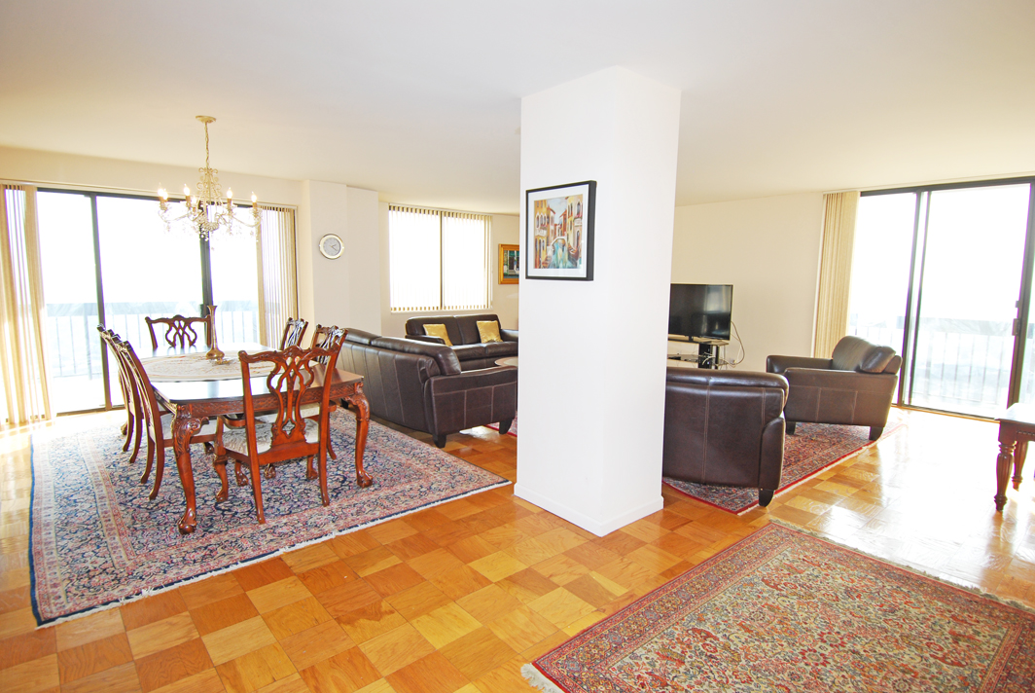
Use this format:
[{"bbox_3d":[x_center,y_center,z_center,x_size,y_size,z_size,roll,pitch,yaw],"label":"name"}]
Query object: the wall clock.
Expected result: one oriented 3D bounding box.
[{"bbox_3d":[-2.224,-1.206,6.222,0.310,0.315,0.050,-5,8,-41],"label":"wall clock"}]

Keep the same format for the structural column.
[{"bbox_3d":[0.465,-0.246,3.197,0.593,2.480,0.745,-5,8,-41],"label":"structural column"}]

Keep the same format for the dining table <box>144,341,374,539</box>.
[{"bbox_3d":[-2.257,0.497,4.061,1.130,0.745,2.630,-5,8,-41],"label":"dining table"}]

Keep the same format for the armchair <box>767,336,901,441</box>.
[{"bbox_3d":[3.096,0.381,5.254,0.960,0.860,1.030,2,6,12],"label":"armchair"}]

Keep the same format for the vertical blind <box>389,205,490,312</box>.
[{"bbox_3d":[-1.123,-1.309,8.002,1.830,1.520,0.080,-5,8,-41],"label":"vertical blind"}]

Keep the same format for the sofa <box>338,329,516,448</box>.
[{"bbox_3d":[-1.046,0.313,5.340,1.000,0.870,2.120,-4,8,-39],"label":"sofa"}]

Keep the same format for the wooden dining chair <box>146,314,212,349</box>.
[{"bbox_3d":[-3.384,0.212,5.336,0.590,1.010,0.630,-5,8,-41],"label":"wooden dining chair"}]

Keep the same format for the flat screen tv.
[{"bbox_3d":[2.369,-0.494,7.166,0.080,0.710,1.210,-5,8,-41],"label":"flat screen tv"}]

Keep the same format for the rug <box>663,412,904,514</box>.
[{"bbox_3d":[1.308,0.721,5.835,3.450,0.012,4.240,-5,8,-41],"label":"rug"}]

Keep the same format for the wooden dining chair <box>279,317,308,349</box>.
[{"bbox_3d":[-2.368,0.266,4.964,0.610,1.010,0.540,-5,8,-41],"label":"wooden dining chair"}]

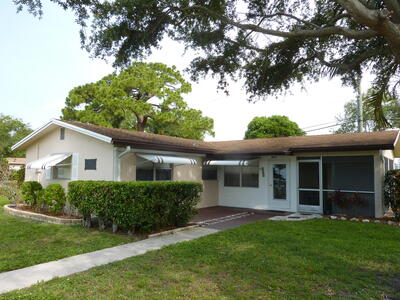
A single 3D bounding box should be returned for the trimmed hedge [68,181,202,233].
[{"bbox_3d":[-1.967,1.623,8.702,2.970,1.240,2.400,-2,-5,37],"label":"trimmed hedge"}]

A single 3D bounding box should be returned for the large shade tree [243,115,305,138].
[{"bbox_3d":[6.483,0.167,25.233,5.600,6.650,5.600,0,-4,14],"label":"large shade tree"}]

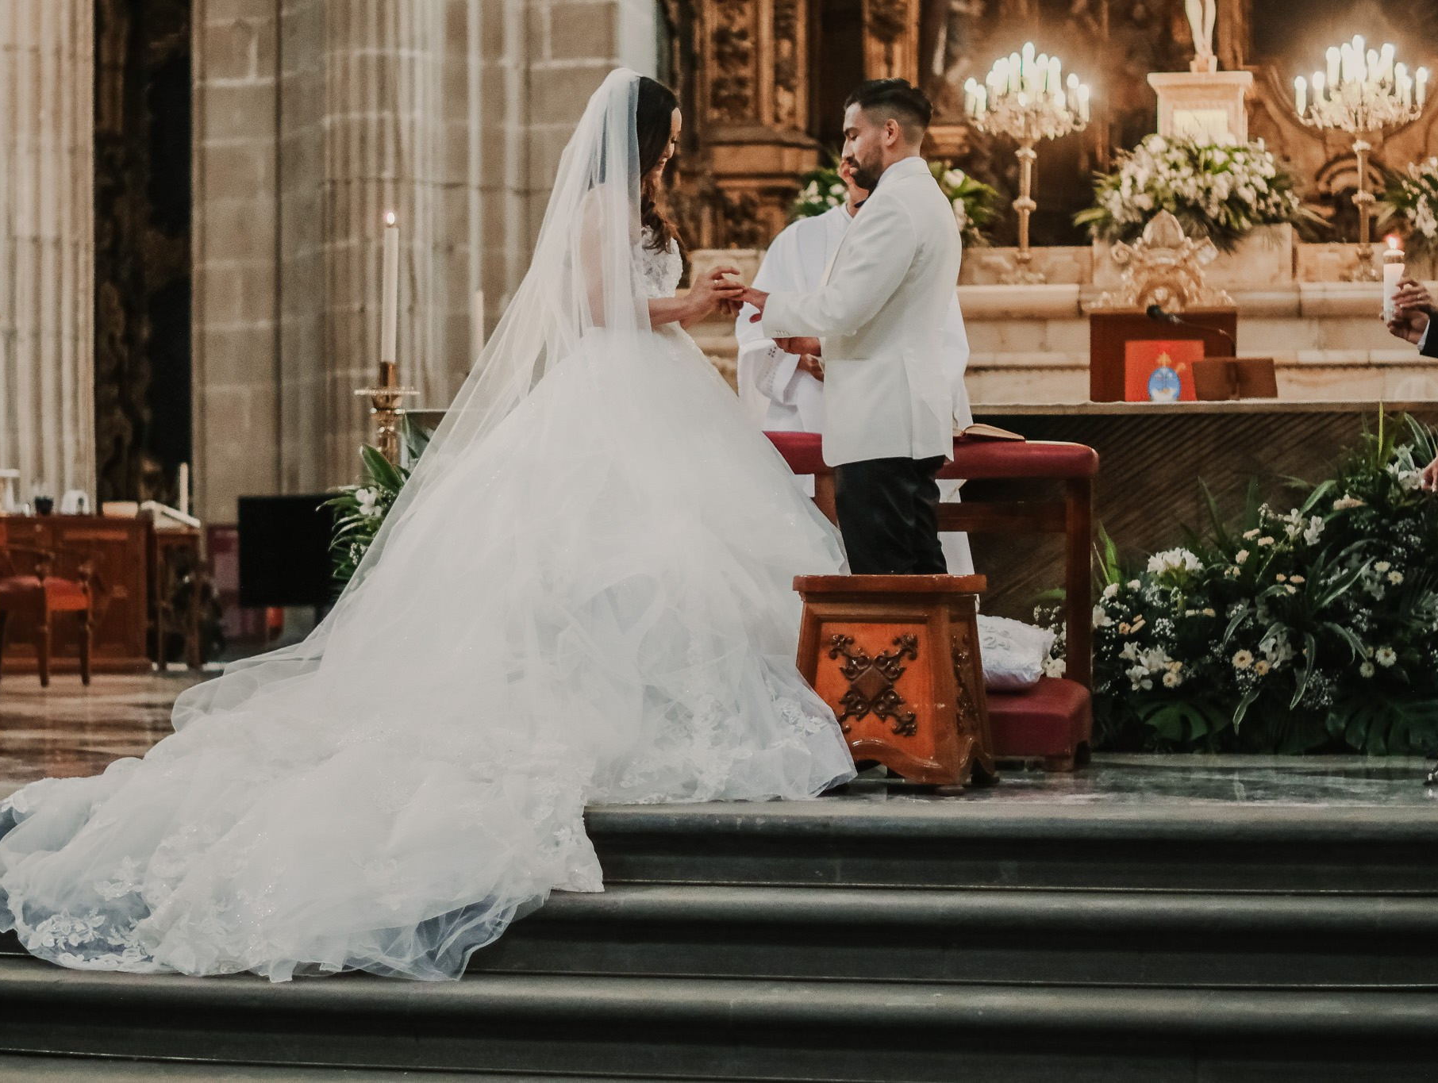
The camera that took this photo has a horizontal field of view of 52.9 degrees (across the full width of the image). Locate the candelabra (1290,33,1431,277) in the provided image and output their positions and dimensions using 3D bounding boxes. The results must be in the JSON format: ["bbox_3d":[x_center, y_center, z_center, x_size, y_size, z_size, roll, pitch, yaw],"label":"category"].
[{"bbox_3d":[3.438,-2.040,7.710,0.700,1.300,0.700,0,-1,4],"label":"candelabra"}]

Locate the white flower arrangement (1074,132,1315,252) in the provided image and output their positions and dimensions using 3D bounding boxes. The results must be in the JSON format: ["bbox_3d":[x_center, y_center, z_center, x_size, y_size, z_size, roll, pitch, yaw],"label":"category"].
[{"bbox_3d":[2.554,-1.883,7.790,1.220,0.660,0.600,0,-1,4],"label":"white flower arrangement"}]

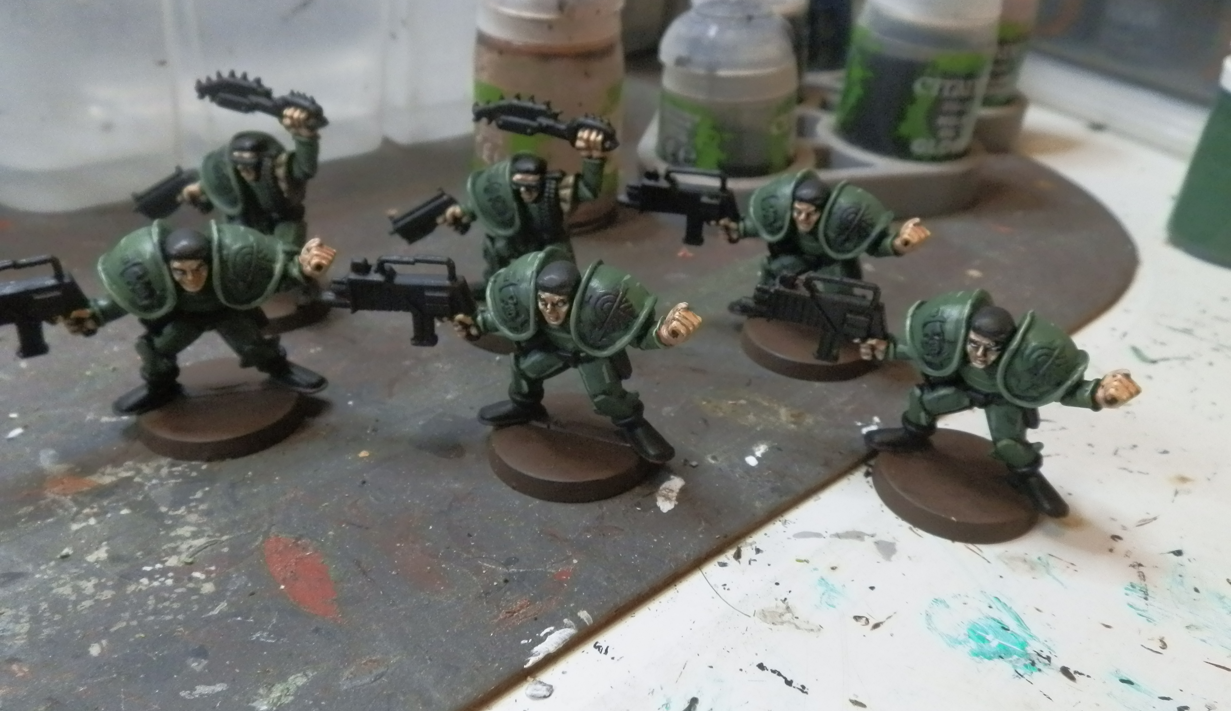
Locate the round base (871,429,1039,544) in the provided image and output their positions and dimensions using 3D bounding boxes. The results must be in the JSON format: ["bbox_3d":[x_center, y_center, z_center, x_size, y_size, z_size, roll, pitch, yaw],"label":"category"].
[{"bbox_3d":[0.053,0.019,0.154,0.025,0.003,0.025,3,31,-2],"label":"round base"}]

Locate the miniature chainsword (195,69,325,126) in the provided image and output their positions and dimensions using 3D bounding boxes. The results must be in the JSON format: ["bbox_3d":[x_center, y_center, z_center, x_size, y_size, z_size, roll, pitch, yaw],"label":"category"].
[{"bbox_3d":[-0.059,-0.043,0.167,0.026,0.008,0.004,13,33,15],"label":"miniature chainsword"}]

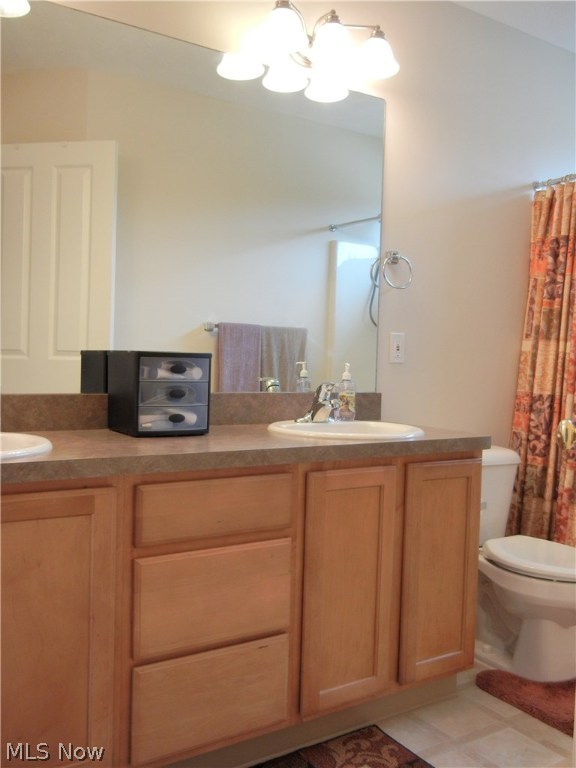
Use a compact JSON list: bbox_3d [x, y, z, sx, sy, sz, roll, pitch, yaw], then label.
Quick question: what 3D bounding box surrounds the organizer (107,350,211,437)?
[{"bbox_3d":[-0.365,0.024,1.880,0.218,0.224,0.206,0,2,-36],"label":"organizer"}]

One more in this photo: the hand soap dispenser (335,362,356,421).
[{"bbox_3d":[0.196,0.028,2.206,0.062,0.194,0.054,2,2,3],"label":"hand soap dispenser"}]

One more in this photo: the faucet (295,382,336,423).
[{"bbox_3d":[0.115,0.063,2.111,0.155,0.130,0.155,0,2,-31],"label":"faucet"}]

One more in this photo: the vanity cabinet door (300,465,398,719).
[{"bbox_3d":[0.154,0.523,1.724,0.276,0.612,0.024,0,2,-31],"label":"vanity cabinet door"}]

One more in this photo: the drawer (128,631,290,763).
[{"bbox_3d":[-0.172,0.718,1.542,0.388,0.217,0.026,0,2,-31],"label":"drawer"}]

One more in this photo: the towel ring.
[{"bbox_3d":[0.384,-0.412,2.420,0.134,0.132,0.060,0,2,-31],"label":"towel ring"}]

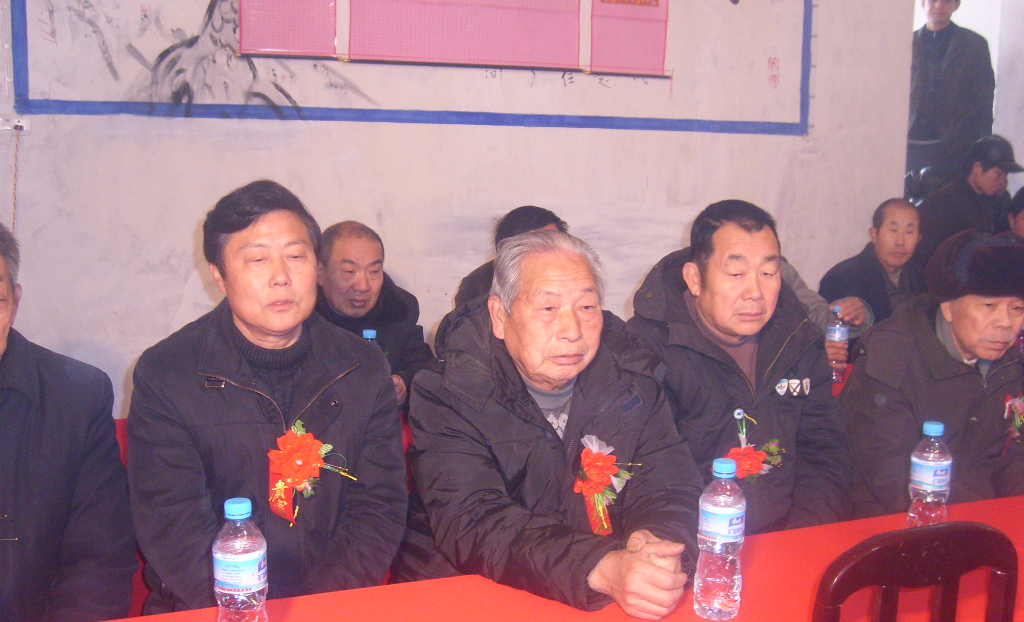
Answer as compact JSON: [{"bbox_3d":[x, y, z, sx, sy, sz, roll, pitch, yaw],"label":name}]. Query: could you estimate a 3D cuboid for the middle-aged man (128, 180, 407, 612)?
[{"bbox_3d":[-0.340,0.477,1.575,0.490,1.320,0.720,-2,7,-19],"label":"middle-aged man"}]

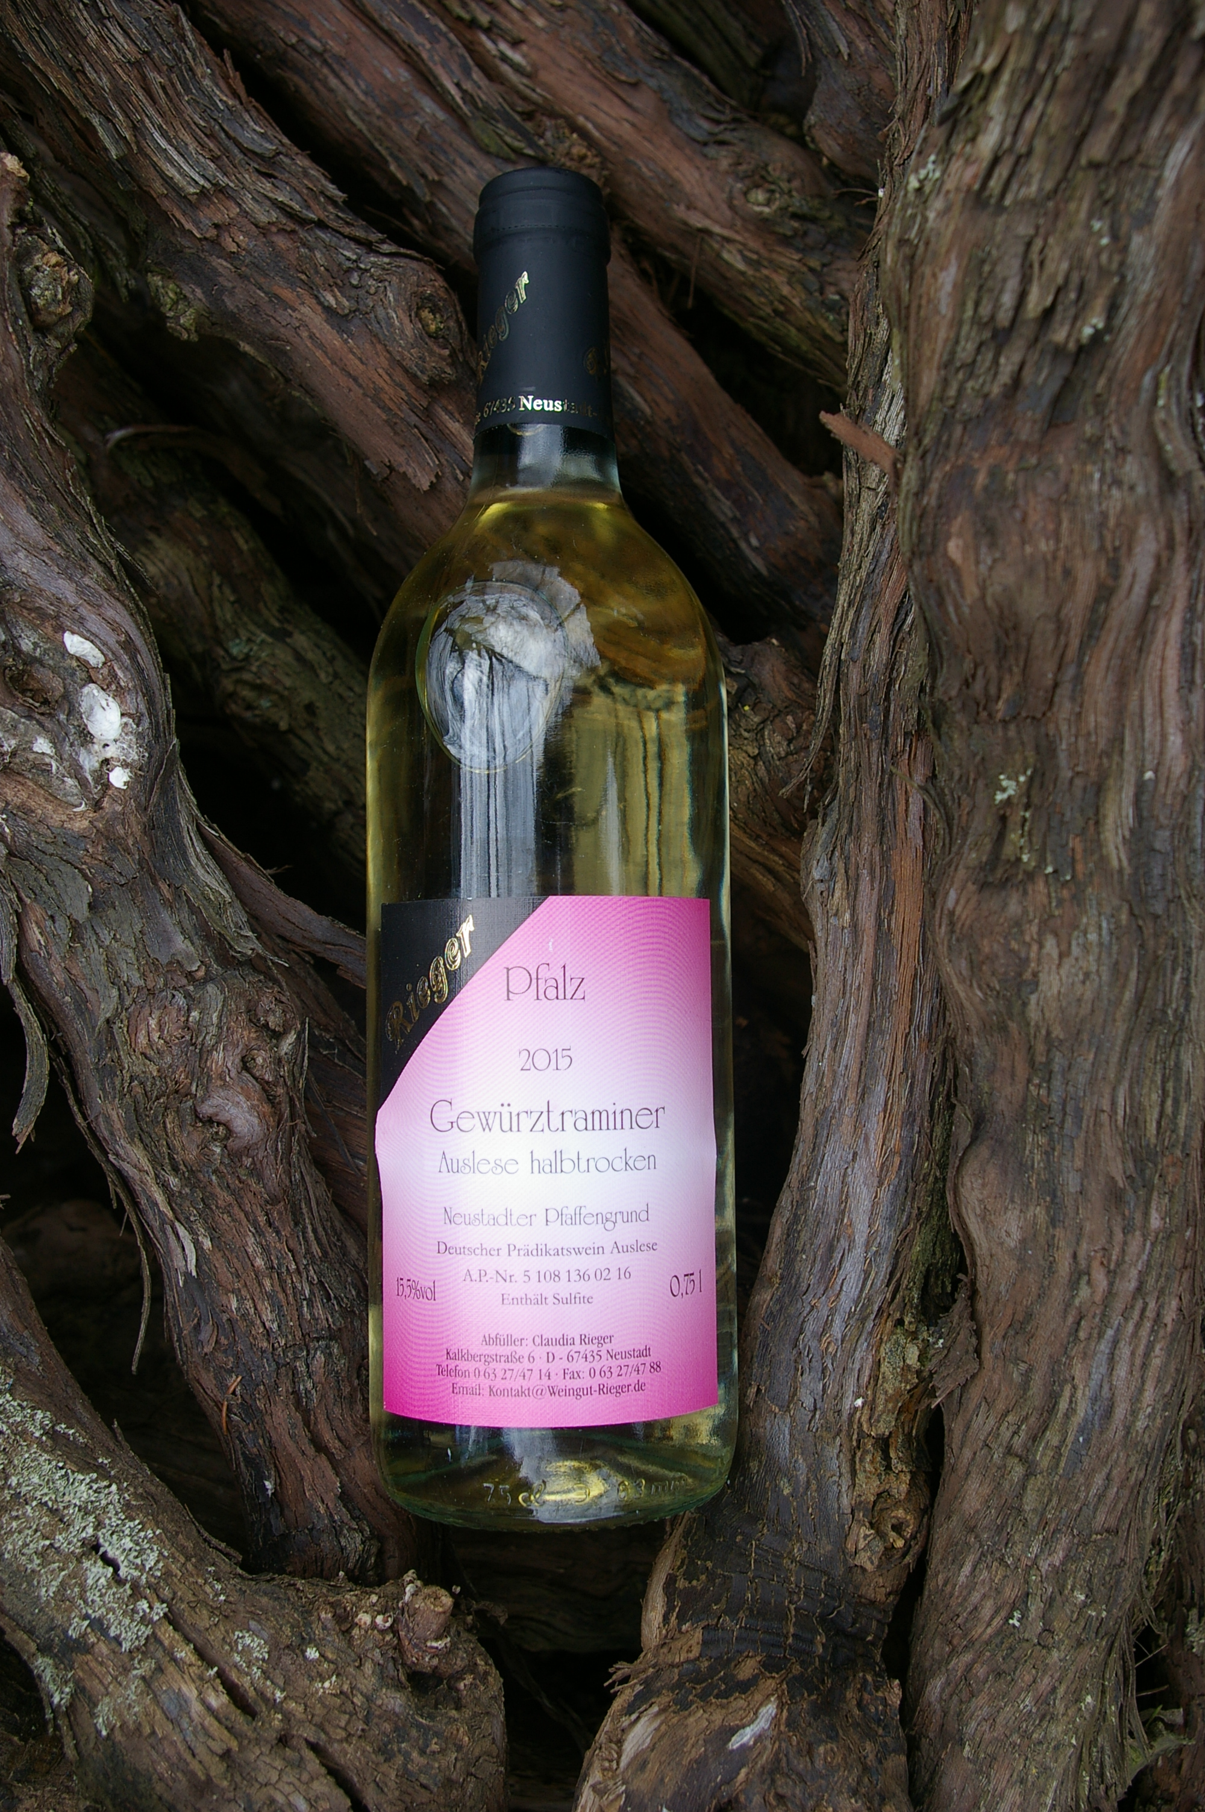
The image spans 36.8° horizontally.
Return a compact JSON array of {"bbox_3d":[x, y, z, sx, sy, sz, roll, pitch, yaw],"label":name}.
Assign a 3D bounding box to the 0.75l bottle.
[{"bbox_3d":[-0.011,-0.017,0.388,0.077,0.077,0.278,-1,87,0],"label":"0.75l bottle"}]

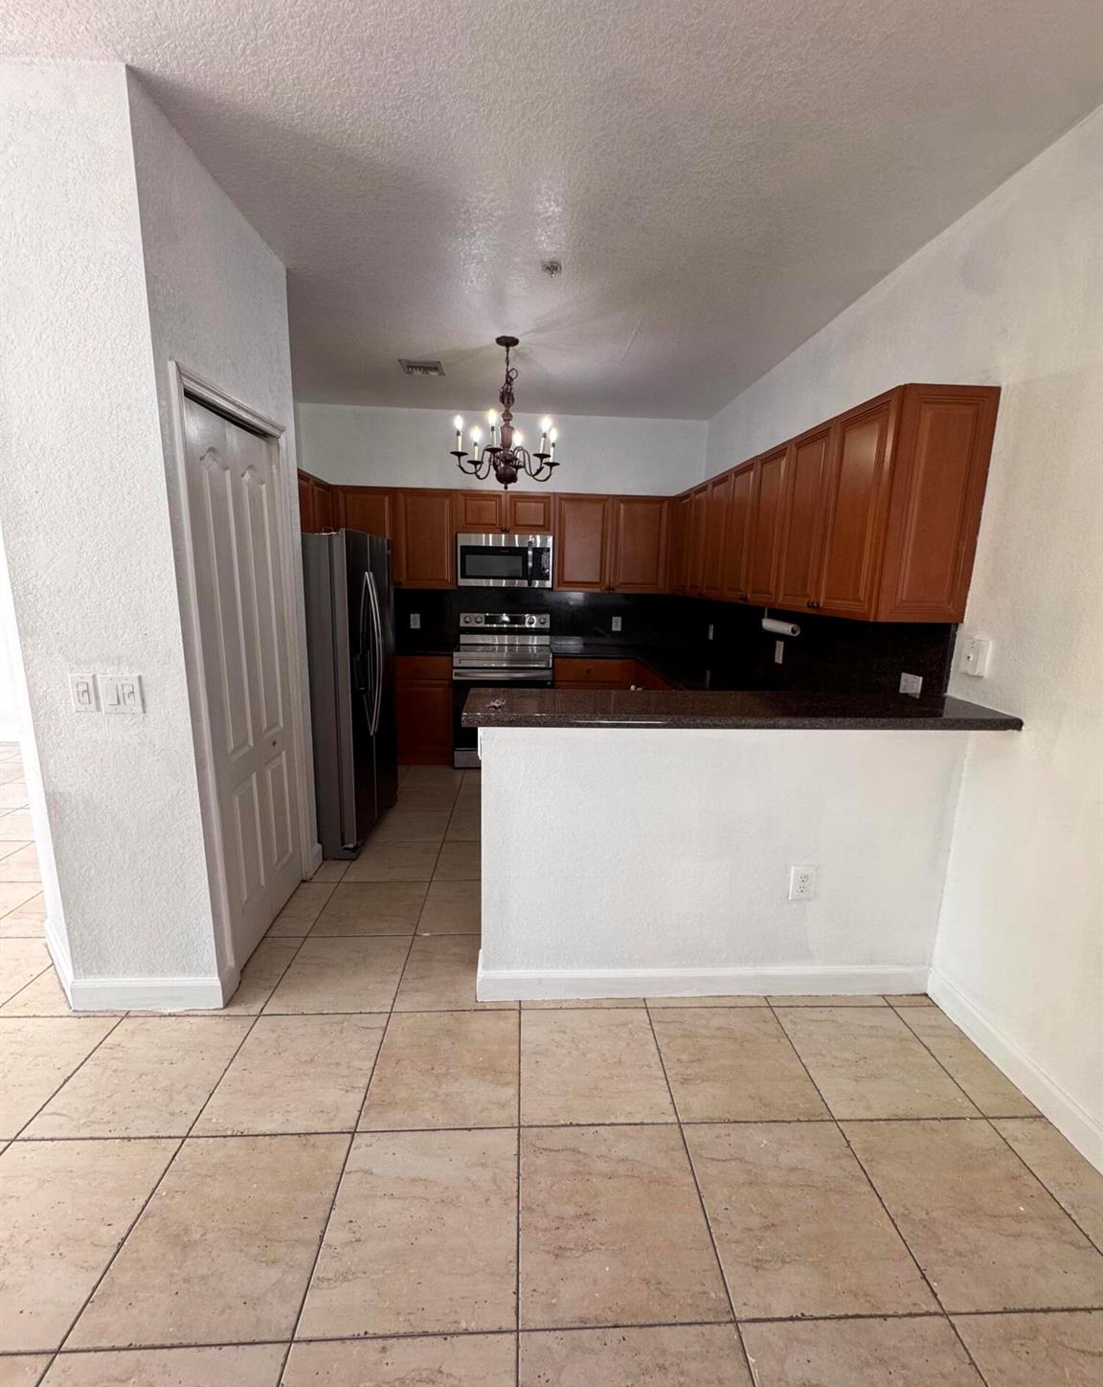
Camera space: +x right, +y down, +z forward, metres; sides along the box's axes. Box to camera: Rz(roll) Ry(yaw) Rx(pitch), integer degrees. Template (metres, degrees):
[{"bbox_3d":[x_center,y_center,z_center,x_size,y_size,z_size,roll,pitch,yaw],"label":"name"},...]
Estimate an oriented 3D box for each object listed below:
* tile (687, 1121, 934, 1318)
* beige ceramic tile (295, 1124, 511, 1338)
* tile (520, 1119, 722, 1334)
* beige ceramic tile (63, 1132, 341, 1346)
[{"bbox_3d":[0.606,1.283,1.485,0.453,0.010,0.453,1,12,-3],"label":"tile"},{"bbox_3d":[-0.306,1.271,1.439,0.451,0.010,0.451,1,12,-3],"label":"beige ceramic tile"},{"bbox_3d":[0.149,1.279,1.464,0.453,0.010,0.453,1,12,-3],"label":"tile"},{"bbox_3d":[-0.762,1.267,1.418,0.451,0.010,0.451,1,12,-3],"label":"beige ceramic tile"}]

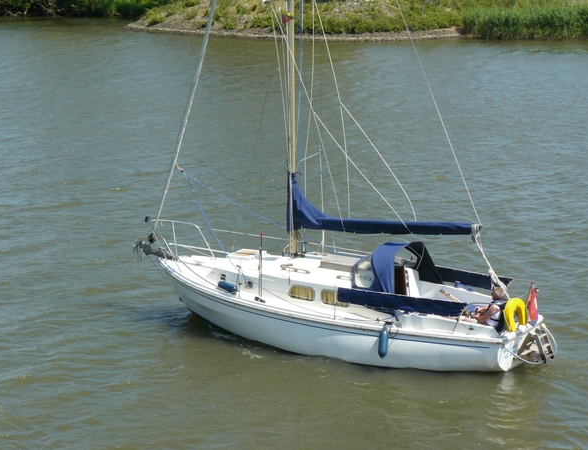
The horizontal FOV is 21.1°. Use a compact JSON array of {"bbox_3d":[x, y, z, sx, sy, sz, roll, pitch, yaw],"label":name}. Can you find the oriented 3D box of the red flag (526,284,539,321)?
[{"bbox_3d":[4.097,1.350,27.242,0.260,0.700,0.140,7,14,30],"label":"red flag"}]

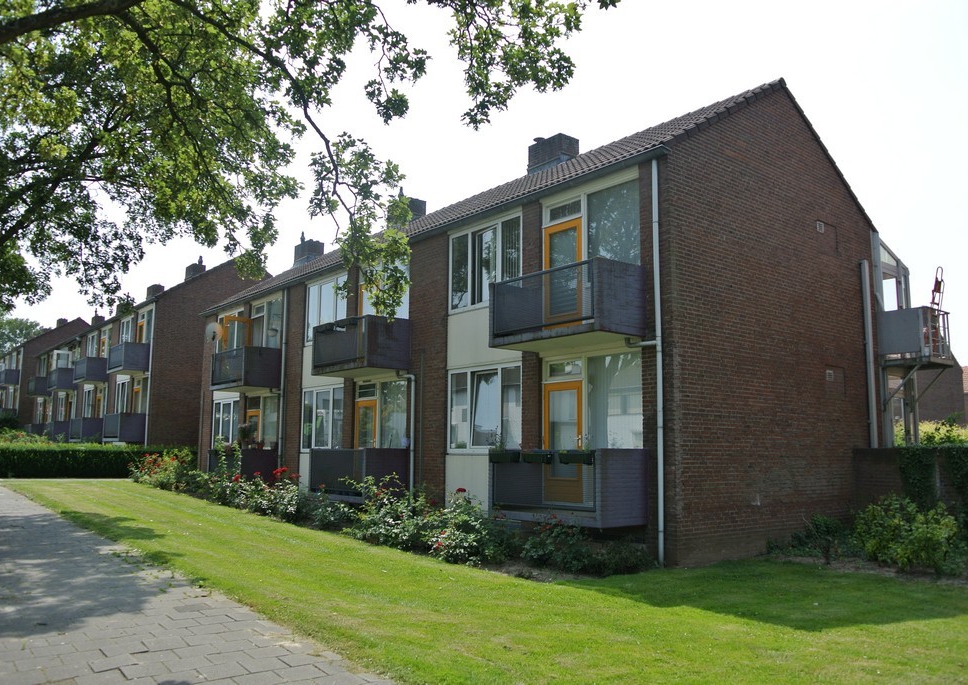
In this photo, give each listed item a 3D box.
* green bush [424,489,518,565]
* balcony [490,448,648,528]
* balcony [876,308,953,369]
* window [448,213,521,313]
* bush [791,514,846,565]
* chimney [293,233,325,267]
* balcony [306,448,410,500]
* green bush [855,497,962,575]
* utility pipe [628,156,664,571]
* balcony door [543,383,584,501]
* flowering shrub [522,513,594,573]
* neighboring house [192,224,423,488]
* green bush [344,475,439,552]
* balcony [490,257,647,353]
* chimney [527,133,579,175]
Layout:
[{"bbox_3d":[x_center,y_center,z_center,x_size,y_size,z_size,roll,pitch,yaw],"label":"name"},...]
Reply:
[{"bbox_3d":[-0.202,2.708,11.656,1.150,1.000,1.300,7,-10,-39],"label":"green bush"},{"bbox_3d":[1.222,2.167,11.708,0.970,1.075,2.430,7,-10,-38],"label":"balcony"},{"bbox_3d":[8.577,-0.024,15.221,1.320,1.150,0.830,7,-10,-38],"label":"balcony"},{"bbox_3d":[0.027,-1.428,14.583,0.100,1.580,2.160,7,-10,-38],"label":"window"},{"bbox_3d":[5.078,2.934,11.681,0.750,0.680,0.800,7,-10,-39],"label":"bush"},{"bbox_3d":[-6.320,-3.287,27.990,0.680,1.250,1.080,7,-10,-39],"label":"chimney"},{"bbox_3d":[-2.788,2.837,16.619,0.970,1.060,2.460,7,-10,-38],"label":"balcony"},{"bbox_3d":[5.872,2.639,10.759,1.150,1.020,1.300,7,-10,-39],"label":"green bush"},{"bbox_3d":[2.342,0.208,11.381,0.100,5.950,0.620,7,-10,-39],"label":"utility pipe"},{"bbox_3d":[1.329,1.658,12.693,0.070,2.010,0.910,7,-10,-38],"label":"balcony door"},{"bbox_3d":[0.998,2.693,10.300,0.770,0.750,0.850,7,-10,-38],"label":"flowering shrub"},{"bbox_3d":[-3.007,0.478,22.784,7.300,8.500,12.900,7,-10,-39],"label":"neighboring house"},{"bbox_3d":[-1.542,2.854,13.267,1.300,1.150,1.550,7,-10,-39],"label":"green bush"},{"bbox_3d":[1.257,-0.536,12.185,0.950,1.120,2.500,7,-10,-39],"label":"balcony"},{"bbox_3d":[1.638,-4.350,18.155,0.600,0.760,1.090,7,-10,-38],"label":"chimney"}]

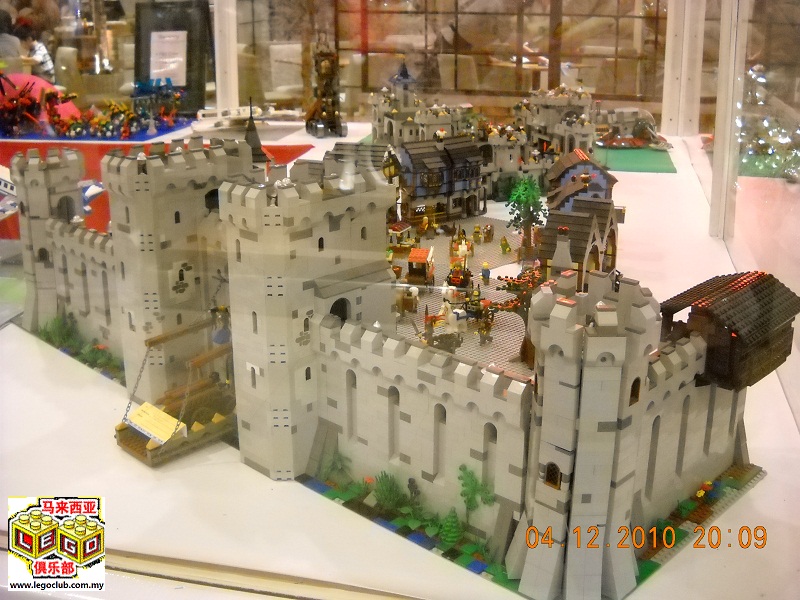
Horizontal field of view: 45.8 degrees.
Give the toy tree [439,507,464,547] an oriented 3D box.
[{"bbox_3d":[0.053,0.225,0.947,0.023,0.038,0.023,0,19,0],"label":"toy tree"}]

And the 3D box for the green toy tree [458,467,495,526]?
[{"bbox_3d":[0.073,0.202,0.936,0.038,0.069,0.022,17,25,40],"label":"green toy tree"}]

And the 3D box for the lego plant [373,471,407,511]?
[{"bbox_3d":[-0.012,0.203,1.014,0.033,0.037,0.030,0,19,0],"label":"lego plant"}]

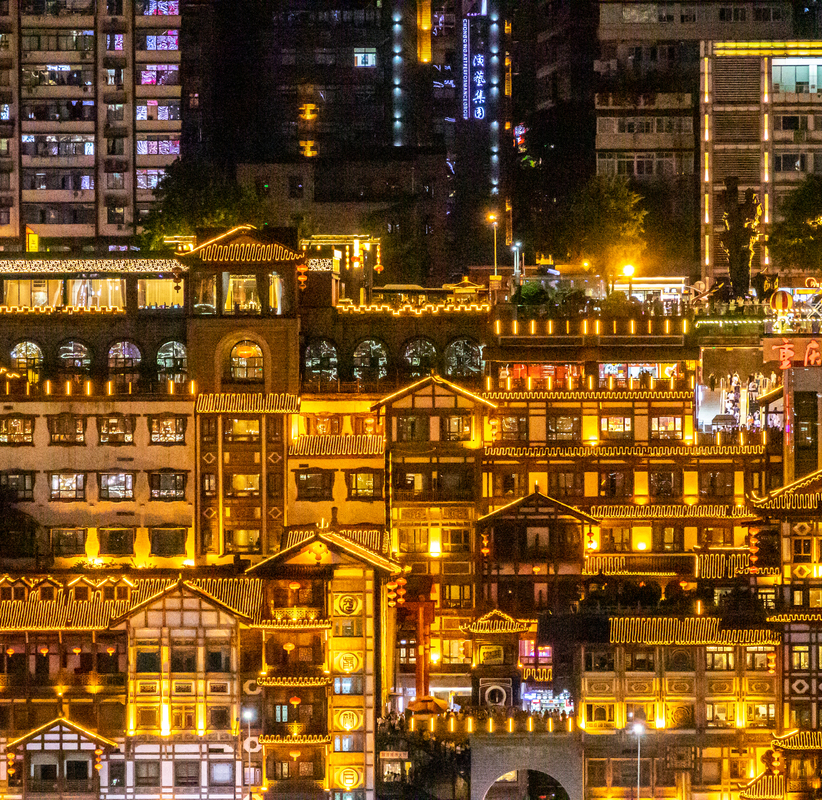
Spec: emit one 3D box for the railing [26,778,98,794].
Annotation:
[{"bbox_3d":[-26.964,29.818,797.150,5.550,1.230,0.300,0,-2,0],"label":"railing"}]

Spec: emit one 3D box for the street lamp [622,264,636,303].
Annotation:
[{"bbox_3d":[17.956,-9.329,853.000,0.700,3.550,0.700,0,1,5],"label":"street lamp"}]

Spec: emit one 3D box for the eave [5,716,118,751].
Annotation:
[{"bbox_3d":[-24.429,23.414,723.250,7.910,2.380,2.500,0,-1,0],"label":"eave"}]

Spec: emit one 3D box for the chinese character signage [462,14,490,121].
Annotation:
[{"bbox_3d":[5.900,-30.417,945.200,2.560,9.690,0.400,0,-2,0],"label":"chinese character signage"}]

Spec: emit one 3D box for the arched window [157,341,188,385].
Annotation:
[{"bbox_3d":[-17.372,-2.737,754.175,2.263,3.212,0.350,0,-1,0],"label":"arched window"}]

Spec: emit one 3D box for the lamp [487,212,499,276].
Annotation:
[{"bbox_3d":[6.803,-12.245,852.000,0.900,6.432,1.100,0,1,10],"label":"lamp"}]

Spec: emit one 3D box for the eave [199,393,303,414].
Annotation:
[{"bbox_3d":[-12.987,0.278,820.750,8.250,1.750,1.500,0,-2,3],"label":"eave"}]

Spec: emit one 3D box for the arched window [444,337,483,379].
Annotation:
[{"bbox_3d":[4.228,-3.342,832.200,3.220,3.540,0.400,0,-2,0],"label":"arched window"}]

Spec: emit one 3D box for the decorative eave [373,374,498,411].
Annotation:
[{"bbox_3d":[1.686,-0.538,741.500,9.042,2.727,3.000,0,-1,0],"label":"decorative eave"}]

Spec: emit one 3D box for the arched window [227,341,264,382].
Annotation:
[{"bbox_3d":[-11.943,-2.832,750.175,2.614,3.122,0.350,0,-1,0],"label":"arched window"}]

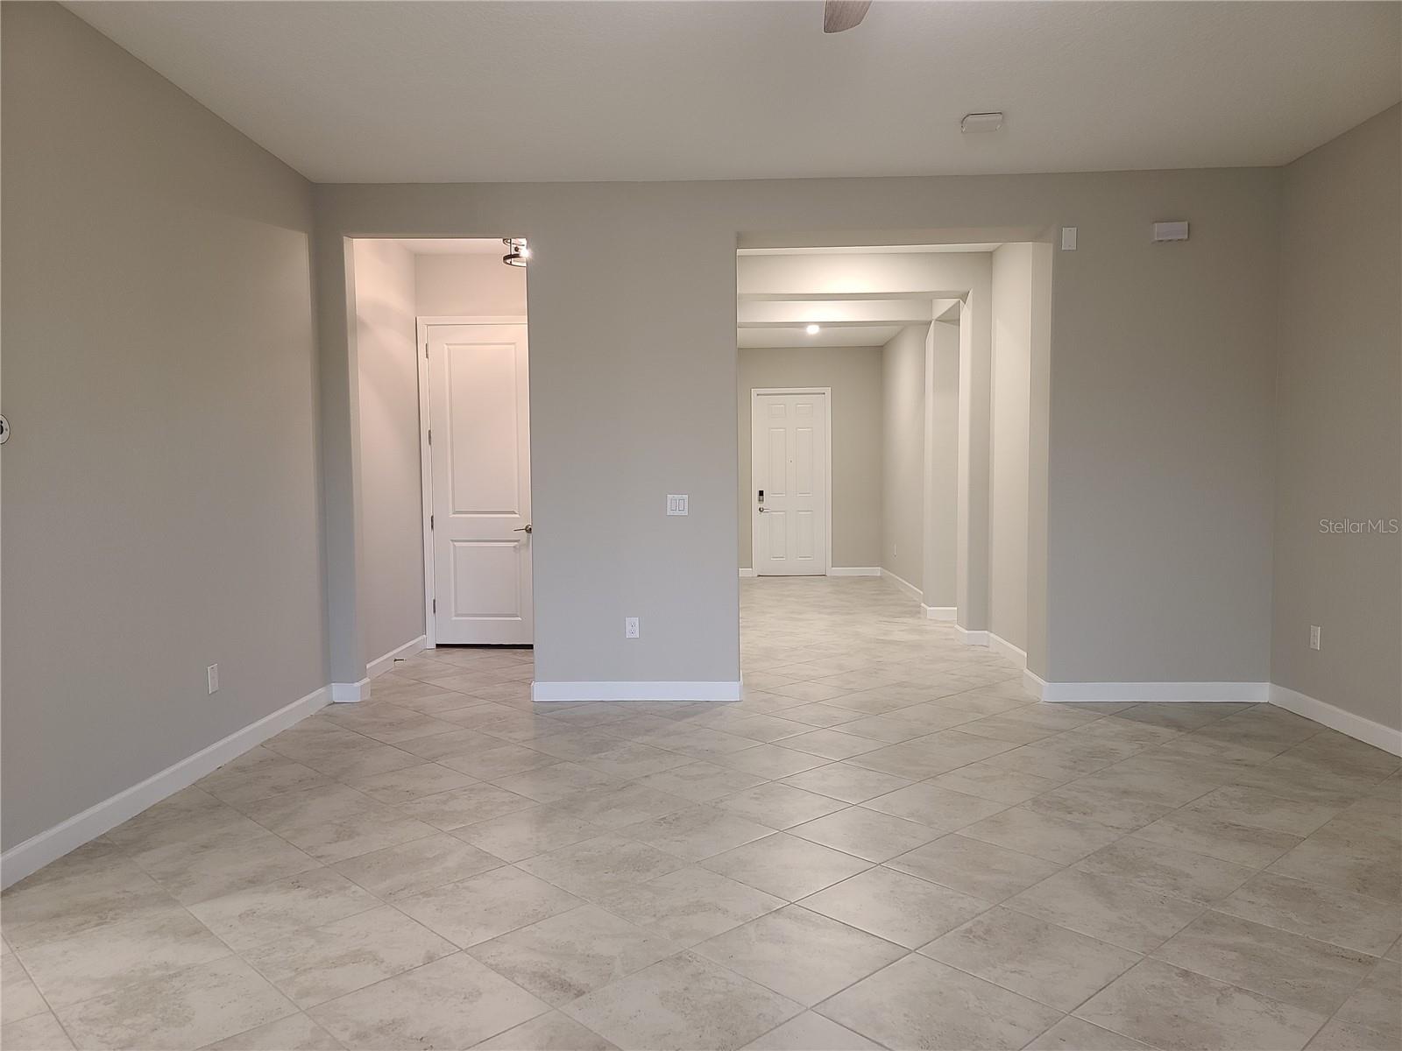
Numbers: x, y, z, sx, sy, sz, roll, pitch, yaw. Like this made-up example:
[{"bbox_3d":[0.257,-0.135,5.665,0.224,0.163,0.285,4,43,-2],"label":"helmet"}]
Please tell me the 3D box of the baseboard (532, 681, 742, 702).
[{"bbox_3d":[-0.383,0.990,6.018,1.252,0.115,0.015,0,3,2],"label":"baseboard"}]

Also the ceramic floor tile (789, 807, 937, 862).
[{"bbox_3d":[0.611,1.127,3.690,0.438,0.010,0.438,-3,4,-43],"label":"ceramic floor tile"}]

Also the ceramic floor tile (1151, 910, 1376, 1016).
[{"bbox_3d":[1.514,1.167,2.729,0.438,0.010,0.438,-3,4,-43],"label":"ceramic floor tile"}]

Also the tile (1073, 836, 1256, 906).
[{"bbox_3d":[1.534,1.138,3.350,0.438,0.010,0.438,-3,4,-43],"label":"tile"}]

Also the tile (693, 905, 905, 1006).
[{"bbox_3d":[0.278,1.187,2.810,0.441,0.010,0.441,-3,4,-44],"label":"tile"}]

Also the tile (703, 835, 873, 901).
[{"bbox_3d":[0.293,1.158,3.439,0.441,0.010,0.441,-3,4,-44],"label":"tile"}]

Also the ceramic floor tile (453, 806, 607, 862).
[{"bbox_3d":[-0.649,1.157,3.791,0.445,0.010,0.445,-3,4,-44],"label":"ceramic floor tile"}]

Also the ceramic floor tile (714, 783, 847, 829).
[{"bbox_3d":[0.309,1.115,4.011,0.438,0.010,0.438,-3,4,-43],"label":"ceramic floor tile"}]

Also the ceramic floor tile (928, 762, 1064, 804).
[{"bbox_3d":[1.252,1.096,4.292,0.438,0.010,0.438,-3,4,-43],"label":"ceramic floor tile"}]

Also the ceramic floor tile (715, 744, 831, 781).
[{"bbox_3d":[0.322,1.105,4.718,0.445,0.010,0.445,-3,4,-44],"label":"ceramic floor tile"}]

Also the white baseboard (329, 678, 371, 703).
[{"bbox_3d":[-2.086,0.974,6.006,0.190,0.115,0.150,0,3,1],"label":"white baseboard"}]

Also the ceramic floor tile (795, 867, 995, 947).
[{"bbox_3d":[0.603,1.175,3.129,0.445,0.010,0.445,-3,4,-44],"label":"ceramic floor tile"}]

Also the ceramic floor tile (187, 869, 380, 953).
[{"bbox_3d":[-1.285,1.181,3.146,0.441,0.010,0.441,-3,4,-44],"label":"ceramic floor tile"}]

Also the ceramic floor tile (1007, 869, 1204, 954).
[{"bbox_3d":[1.226,1.168,3.090,0.441,0.010,0.441,-3,4,-44],"label":"ceramic floor tile"}]

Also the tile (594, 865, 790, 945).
[{"bbox_3d":[-0.028,1.174,3.131,0.441,0.010,0.441,-3,4,-44],"label":"tile"}]

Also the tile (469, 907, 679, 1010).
[{"bbox_3d":[-0.354,1.198,2.834,0.445,0.010,0.445,-3,4,-44],"label":"tile"}]

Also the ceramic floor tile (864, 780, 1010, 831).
[{"bbox_3d":[0.934,1.126,4.043,0.441,0.010,0.441,-3,4,-44],"label":"ceramic floor tile"}]

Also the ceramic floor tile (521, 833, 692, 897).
[{"bbox_3d":[-0.332,1.146,3.409,0.438,0.010,0.438,-3,4,-43],"label":"ceramic floor tile"}]

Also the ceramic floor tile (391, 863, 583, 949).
[{"bbox_3d":[-0.664,1.186,3.158,0.445,0.010,0.445,-3,4,-44],"label":"ceramic floor tile"}]

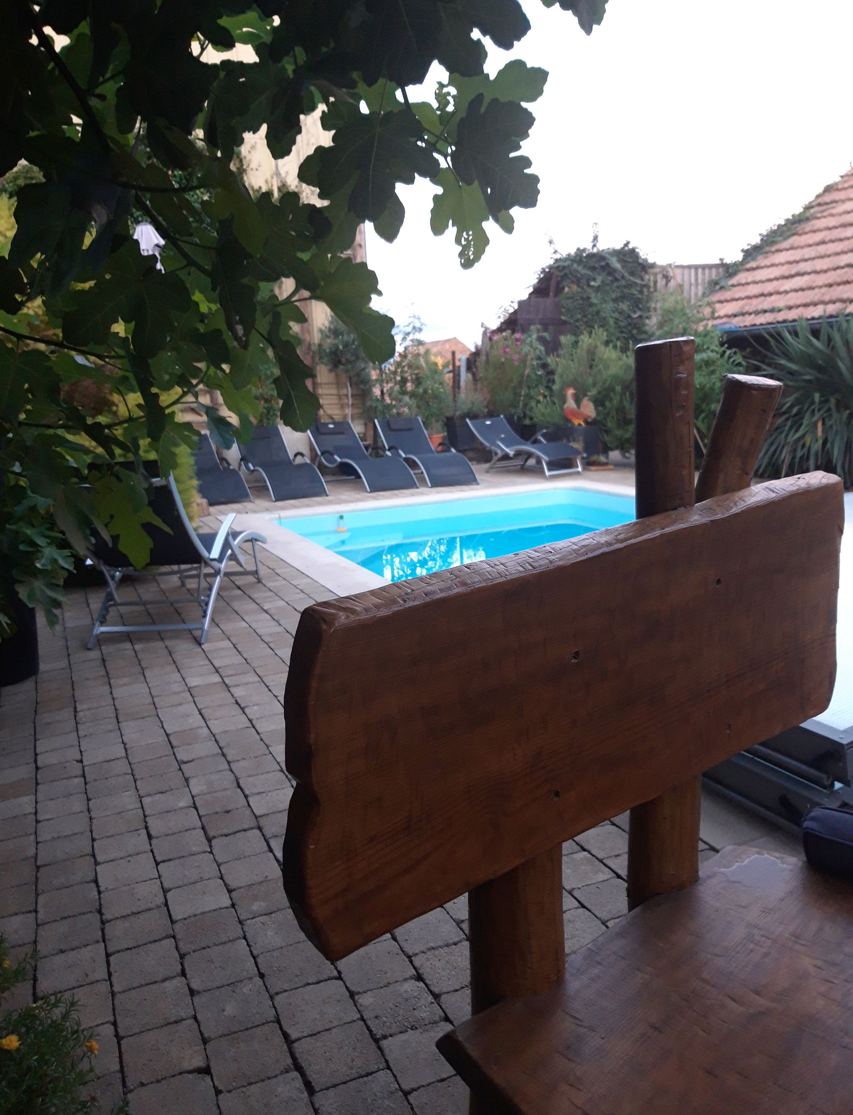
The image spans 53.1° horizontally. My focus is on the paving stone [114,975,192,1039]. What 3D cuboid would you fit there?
[{"bbox_3d":[-0.552,0.937,1.740,0.135,0.055,0.132,-7,13,-21],"label":"paving stone"}]

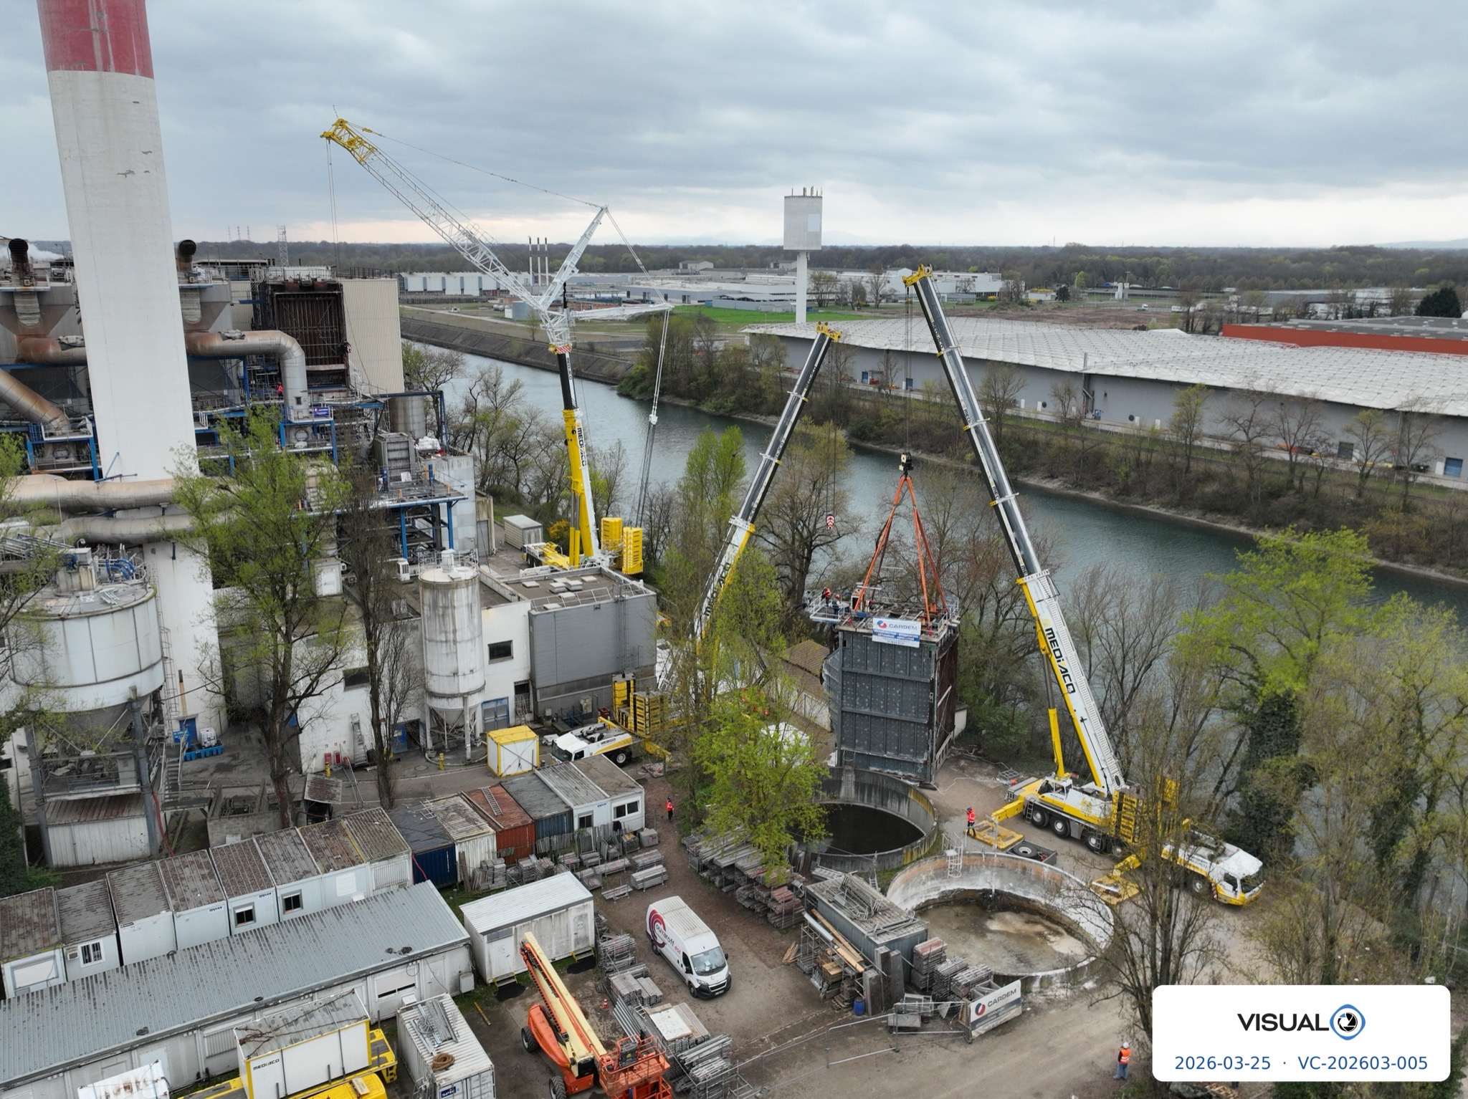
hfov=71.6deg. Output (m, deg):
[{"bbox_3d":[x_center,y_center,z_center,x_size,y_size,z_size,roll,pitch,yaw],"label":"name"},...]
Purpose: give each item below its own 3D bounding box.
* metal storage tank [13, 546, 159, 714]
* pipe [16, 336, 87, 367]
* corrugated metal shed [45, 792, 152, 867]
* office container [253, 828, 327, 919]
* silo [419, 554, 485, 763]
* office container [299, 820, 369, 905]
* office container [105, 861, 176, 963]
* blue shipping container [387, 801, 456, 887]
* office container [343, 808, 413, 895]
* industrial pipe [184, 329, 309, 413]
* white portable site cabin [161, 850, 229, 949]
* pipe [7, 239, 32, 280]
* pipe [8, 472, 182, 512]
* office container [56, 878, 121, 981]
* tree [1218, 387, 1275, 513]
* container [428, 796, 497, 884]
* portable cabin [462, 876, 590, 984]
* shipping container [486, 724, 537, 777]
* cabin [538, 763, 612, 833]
[{"bbox_3d":[-40.845,5.343,64.400,8.100,7.400,8.100,-11,19,-33],"label":"metal storage tank"},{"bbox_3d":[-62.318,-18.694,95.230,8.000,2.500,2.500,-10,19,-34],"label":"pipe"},{"bbox_3d":[-40.732,18.148,65.674,5.950,2.720,2.500,-3,16,-12],"label":"corrugated metal shed"},{"bbox_3d":[-26.633,19.529,60.969,2.440,2.700,6.060,-10,19,-34],"label":"office container"},{"bbox_3d":[-21.484,8.222,78.077,4.400,15.200,4.400,-10,19,-33],"label":"silo"},{"bbox_3d":[-24.340,19.256,62.090,2.440,2.700,6.060,-10,19,-34],"label":"office container"},{"bbox_3d":[-33.713,20.672,58.011,2.440,2.600,6.060,-11,19,-33],"label":"office container"},{"bbox_3d":[-19.988,18.841,64.744,2.440,2.600,6.060,-11,19,-33],"label":"blue shipping container"},{"bbox_3d":[-22.173,18.923,63.418,2.440,2.700,6.060,-10,19,-34],"label":"office container"},{"bbox_3d":[-46.696,-17.146,97.737,10.600,7.700,2.400,-7,17,-23],"label":"industrial pipe"},{"bbox_3d":[-30.971,20.174,58.389,2.440,2.700,6.060,-10,19,-34],"label":"white portable site cabin"},{"bbox_3d":[-63.119,-25.606,90.000,1.800,3.600,2.000,-7,17,-23],"label":"pipe"},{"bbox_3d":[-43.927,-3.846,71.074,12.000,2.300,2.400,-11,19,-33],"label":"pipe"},{"bbox_3d":[-35.496,21.033,56.015,2.440,2.620,6.060,-10,19,-33],"label":"office container"},{"bbox_3d":[83.301,-16.482,164.360,9.500,18.500,9.000,0,16,0],"label":"tree"},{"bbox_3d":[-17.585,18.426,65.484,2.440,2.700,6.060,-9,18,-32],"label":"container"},{"bbox_3d":[-11.155,20.481,55.356,6.200,2.880,2.800,-9,18,-32],"label":"portable cabin"},{"bbox_3d":[-16.805,15.249,77.280,3.000,2.600,2.100,-11,19,-33],"label":"shipping container"},{"bbox_3d":[-11.120,17.338,70.201,2.440,2.600,6.060,-11,19,-33],"label":"cabin"}]

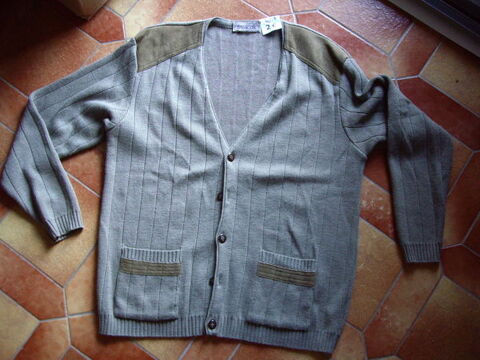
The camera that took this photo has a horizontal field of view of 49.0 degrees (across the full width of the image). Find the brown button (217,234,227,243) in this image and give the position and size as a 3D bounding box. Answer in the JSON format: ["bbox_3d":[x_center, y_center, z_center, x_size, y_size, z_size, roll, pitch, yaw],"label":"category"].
[{"bbox_3d":[-0.037,0.123,1.108,0.018,0.006,0.018,8,78,0],"label":"brown button"}]

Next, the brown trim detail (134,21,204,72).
[{"bbox_3d":[-0.159,-0.311,1.196,0.175,0.020,0.096,-17,79,-5],"label":"brown trim detail"}]

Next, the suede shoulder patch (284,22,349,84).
[{"bbox_3d":[0.167,-0.296,1.201,0.179,0.022,0.089,30,79,5],"label":"suede shoulder patch"}]

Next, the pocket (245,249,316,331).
[{"bbox_3d":[0.090,0.230,1.094,0.129,0.012,0.151,11,78,1],"label":"pocket"}]

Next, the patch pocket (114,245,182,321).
[{"bbox_3d":[-0.188,0.215,1.090,0.133,0.012,0.148,5,78,0],"label":"patch pocket"}]

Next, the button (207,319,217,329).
[{"bbox_3d":[-0.056,0.293,1.072,0.018,0.006,0.018,8,78,0],"label":"button"}]

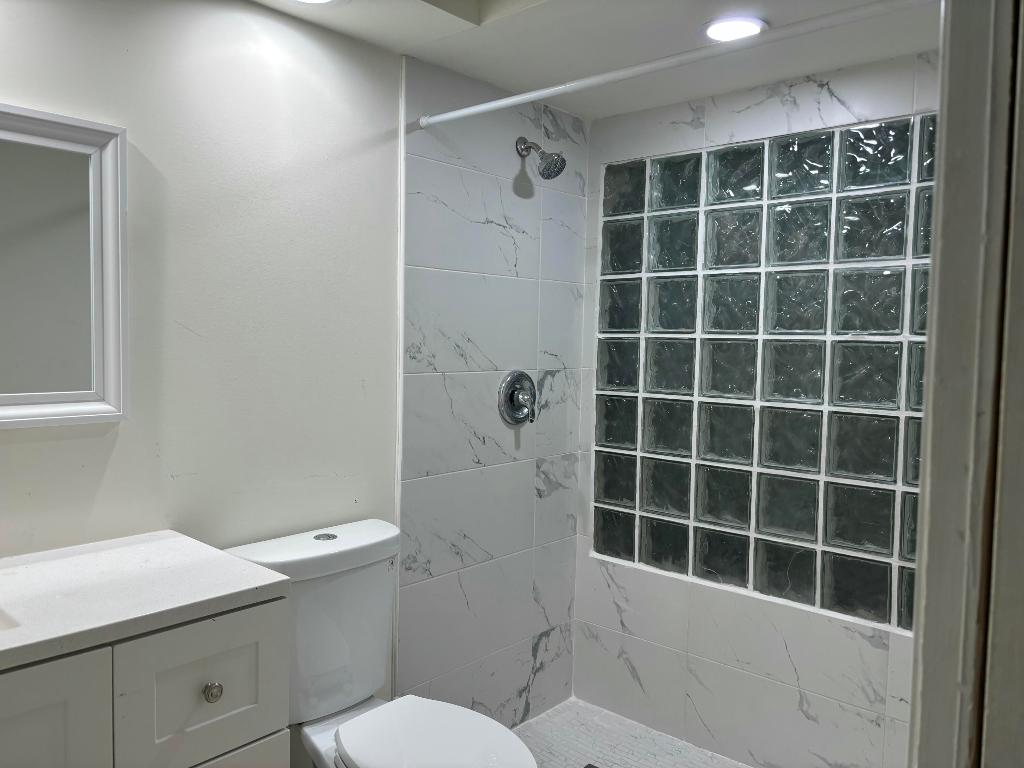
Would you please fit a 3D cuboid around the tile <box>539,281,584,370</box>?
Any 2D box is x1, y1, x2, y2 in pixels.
[{"bbox_3d":[0.171,-0.203,2.694,0.012,0.305,0.249,4,4,41],"label":"tile"}]

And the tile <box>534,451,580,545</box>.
[{"bbox_3d":[0.158,0.408,2.721,0.010,0.304,0.245,4,4,42],"label":"tile"}]

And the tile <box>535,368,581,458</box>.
[{"bbox_3d":[0.165,0.100,2.711,0.012,0.301,0.249,4,4,41],"label":"tile"}]

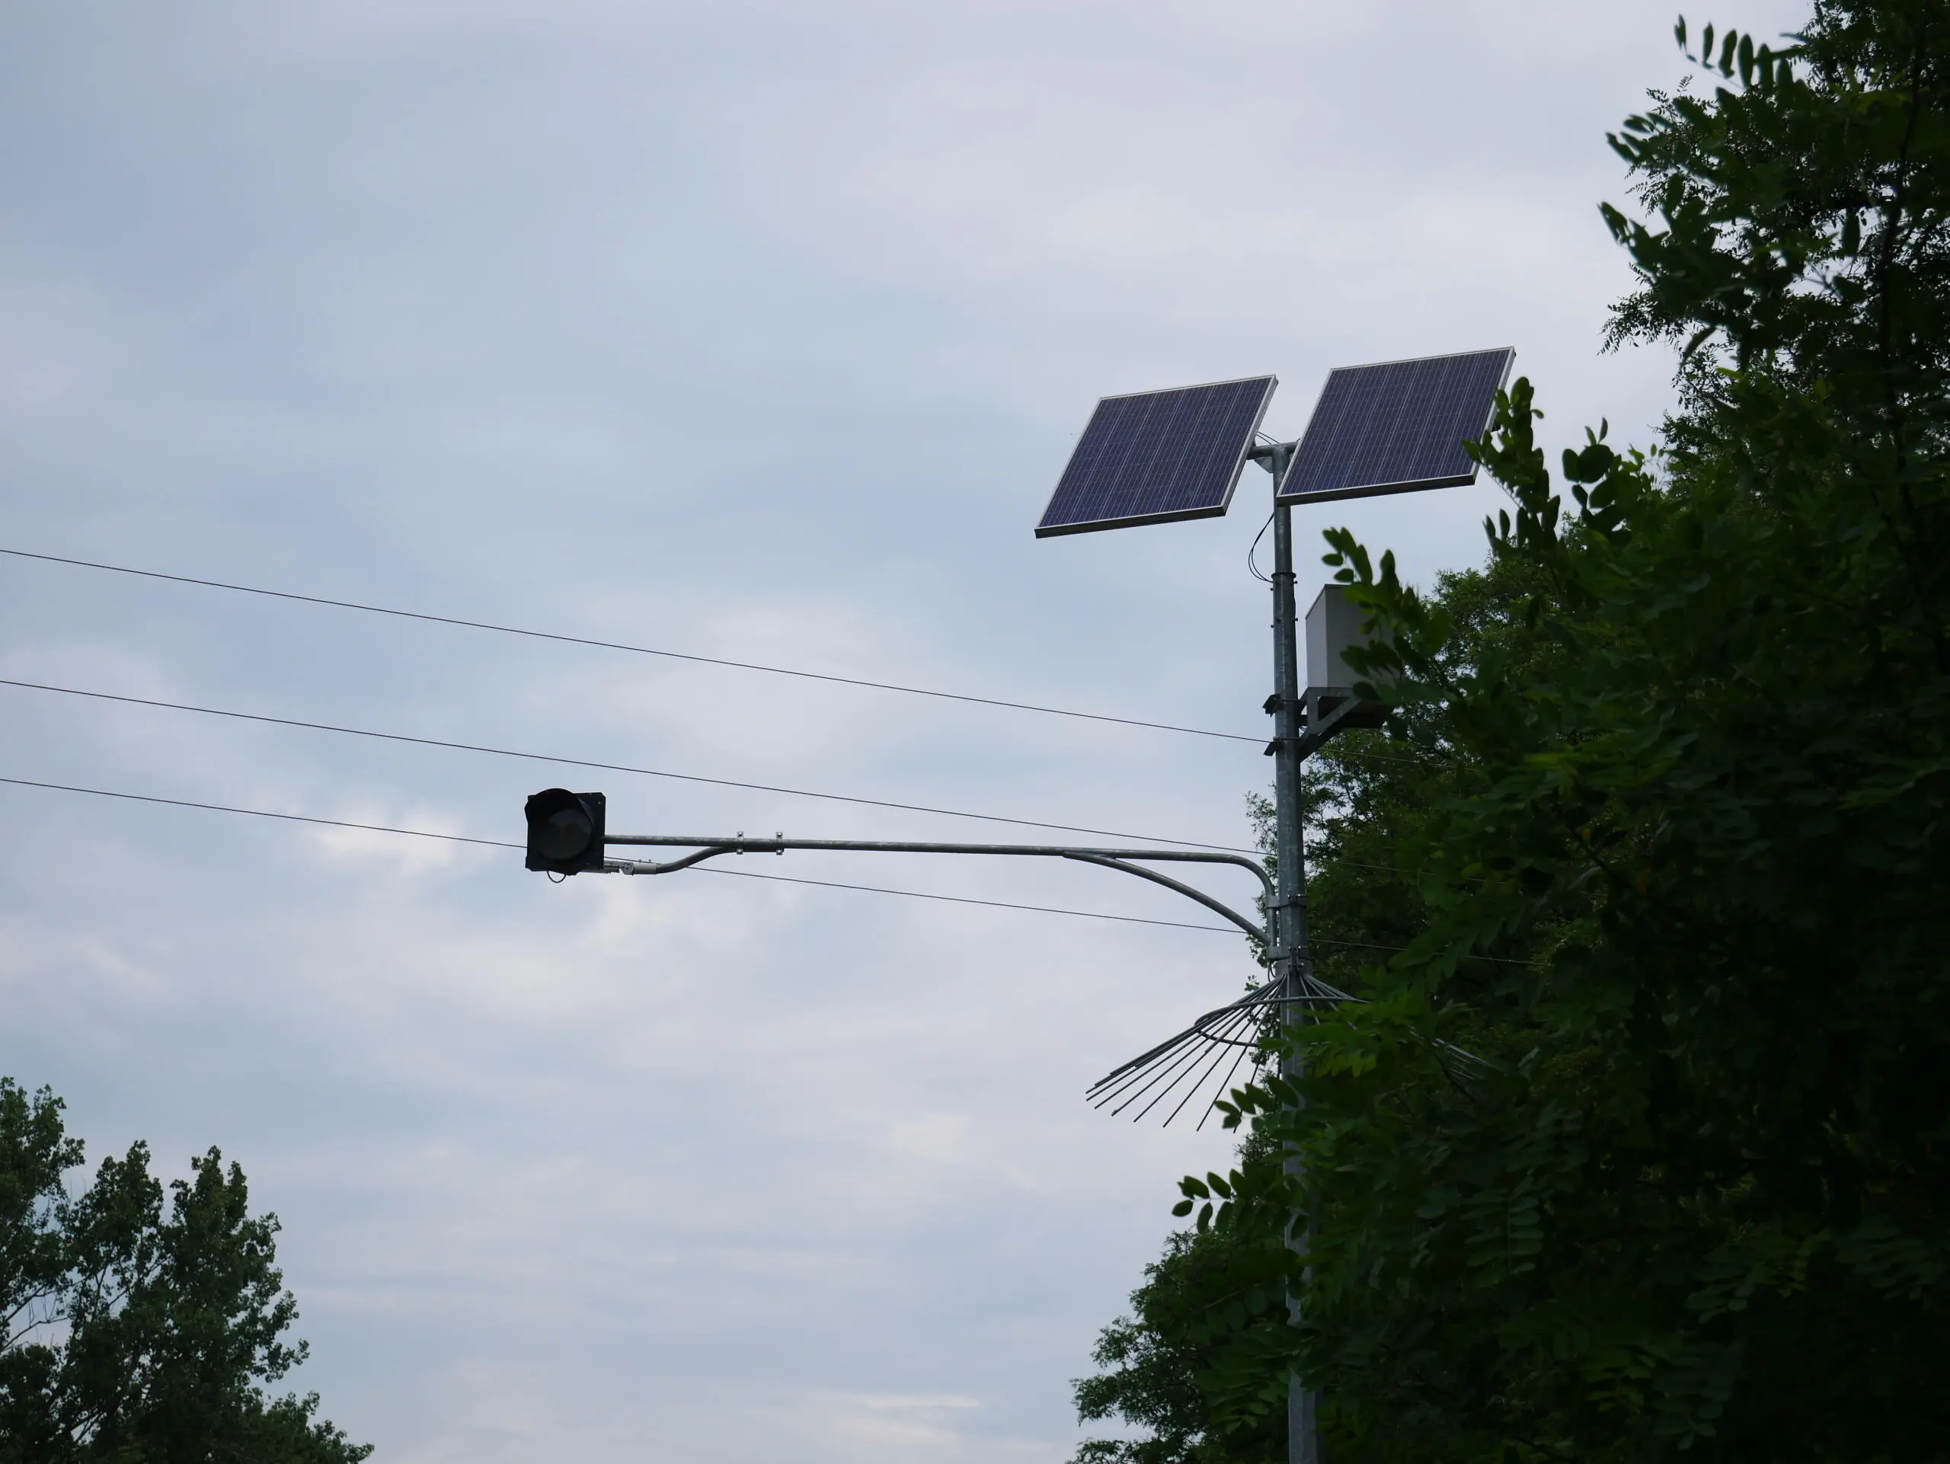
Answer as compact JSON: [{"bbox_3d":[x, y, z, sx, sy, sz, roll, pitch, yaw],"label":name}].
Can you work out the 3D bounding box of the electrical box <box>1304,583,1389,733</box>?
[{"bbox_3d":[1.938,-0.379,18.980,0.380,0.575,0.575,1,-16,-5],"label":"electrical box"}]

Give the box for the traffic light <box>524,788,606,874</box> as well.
[{"bbox_3d":[-2.022,0.475,18.280,0.380,0.390,0.380,-2,-16,5],"label":"traffic light"}]

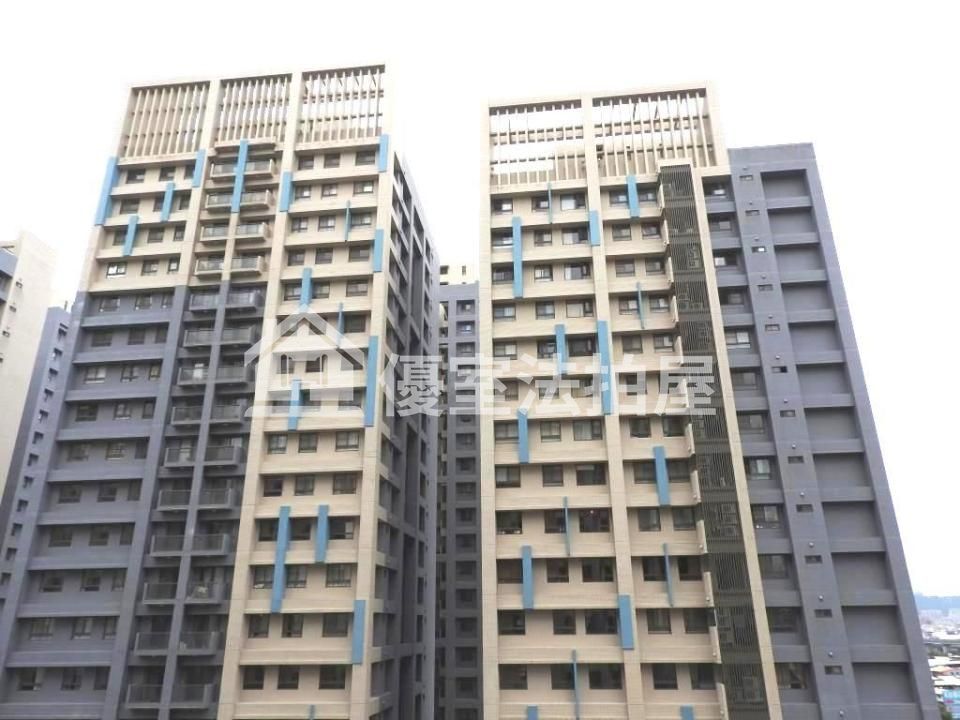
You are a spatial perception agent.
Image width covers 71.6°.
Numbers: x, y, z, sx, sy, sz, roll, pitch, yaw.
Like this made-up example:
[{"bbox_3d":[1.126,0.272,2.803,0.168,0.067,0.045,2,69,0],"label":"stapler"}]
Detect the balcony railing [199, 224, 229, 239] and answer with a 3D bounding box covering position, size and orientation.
[{"bbox_3d":[-22.626,-10.892,57.082,2.430,1.290,0.150,-3,-21,6],"label":"balcony railing"}]

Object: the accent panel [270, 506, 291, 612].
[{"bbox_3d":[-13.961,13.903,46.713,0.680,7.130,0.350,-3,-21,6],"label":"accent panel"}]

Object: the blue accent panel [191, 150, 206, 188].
[{"bbox_3d":[-25.042,-17.067,59.405,0.740,3.950,0.250,-3,-21,6],"label":"blue accent panel"}]

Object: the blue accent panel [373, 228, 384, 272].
[{"bbox_3d":[-8.329,-9.010,55.111,0.660,4.000,0.220,-3,-21,5],"label":"blue accent panel"}]

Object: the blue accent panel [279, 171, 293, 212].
[{"bbox_3d":[-16.750,-14.511,57.690,0.700,3.970,0.300,-3,-21,6],"label":"blue accent panel"}]

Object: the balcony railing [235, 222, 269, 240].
[{"bbox_3d":[-19.821,-10.979,57.667,2.560,1.440,0.600,-3,-21,5],"label":"balcony railing"}]

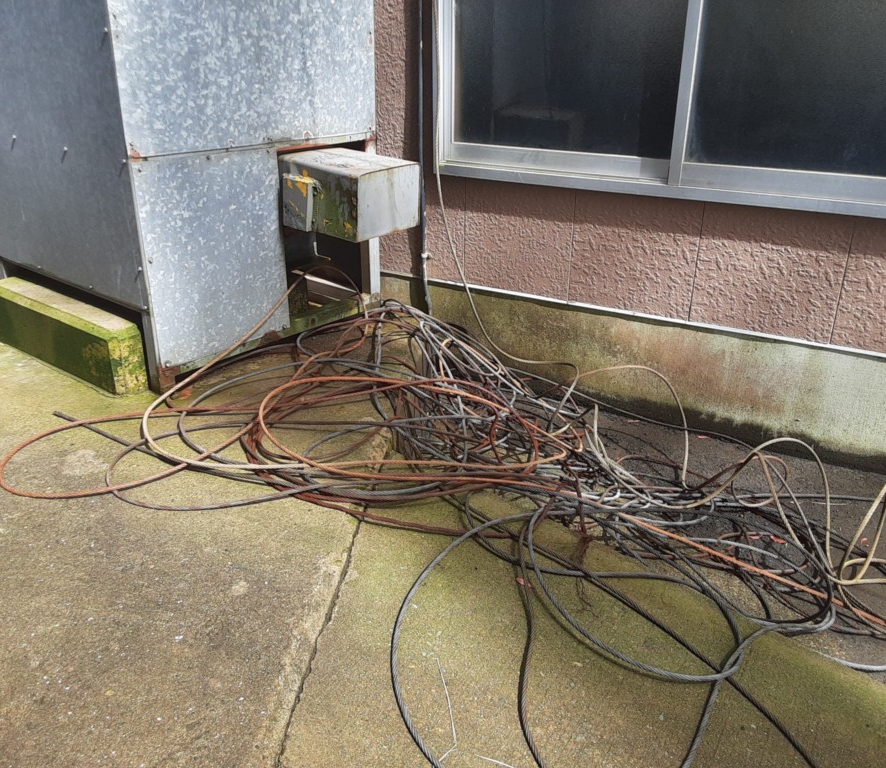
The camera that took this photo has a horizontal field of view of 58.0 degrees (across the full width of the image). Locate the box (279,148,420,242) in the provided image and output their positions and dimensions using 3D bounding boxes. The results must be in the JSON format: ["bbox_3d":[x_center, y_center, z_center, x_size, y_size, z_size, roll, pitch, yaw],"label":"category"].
[{"bbox_3d":[-0.326,-0.668,2.790,0.382,0.217,0.303,21,32,34],"label":"box"}]

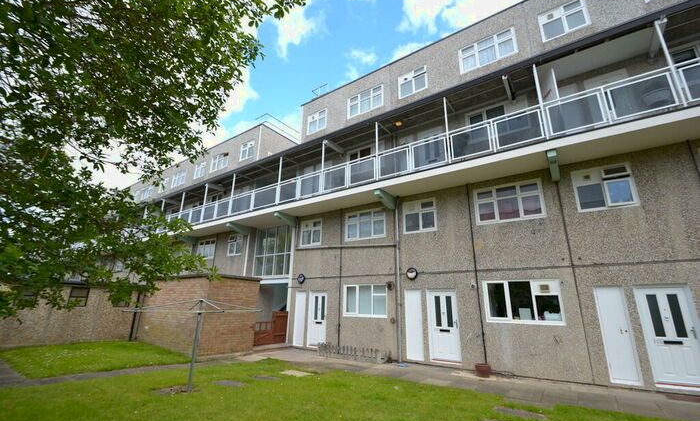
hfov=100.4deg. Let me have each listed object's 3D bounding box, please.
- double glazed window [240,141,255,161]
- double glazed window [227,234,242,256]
[{"bbox_3d":[-5.644,-3.300,16.128,1.100,1.040,0.100,-10,-20,31],"label":"double glazed window"},{"bbox_3d":[-5.716,1.720,14.586,1.100,1.060,0.100,-10,-20,31],"label":"double glazed window"}]

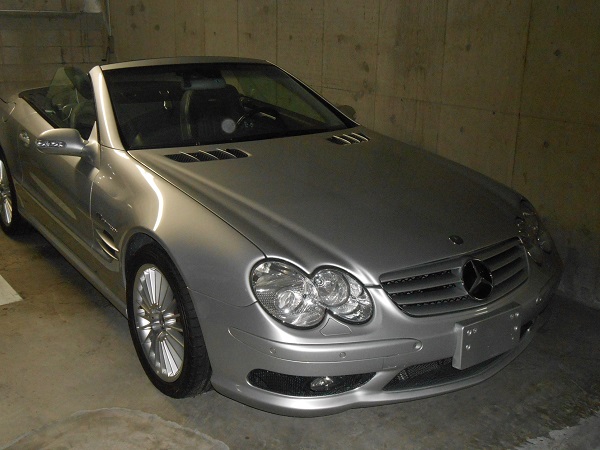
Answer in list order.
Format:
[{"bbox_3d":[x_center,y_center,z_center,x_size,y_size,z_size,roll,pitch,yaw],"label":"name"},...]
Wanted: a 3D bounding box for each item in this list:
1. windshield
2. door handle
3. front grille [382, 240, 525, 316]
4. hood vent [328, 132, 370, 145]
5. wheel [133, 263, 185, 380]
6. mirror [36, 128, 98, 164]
[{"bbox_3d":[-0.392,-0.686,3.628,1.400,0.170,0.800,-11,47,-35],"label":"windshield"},{"bbox_3d":[-1.563,-0.494,3.754,0.050,0.060,0.210,-11,21,-35],"label":"door handle"},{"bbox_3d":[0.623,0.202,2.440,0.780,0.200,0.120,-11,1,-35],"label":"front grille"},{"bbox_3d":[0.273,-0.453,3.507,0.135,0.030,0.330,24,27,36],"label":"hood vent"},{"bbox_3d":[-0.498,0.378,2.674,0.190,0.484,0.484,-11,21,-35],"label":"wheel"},{"bbox_3d":[-1.101,-0.392,3.153,0.250,0.150,0.180,-11,21,-35],"label":"mirror"}]

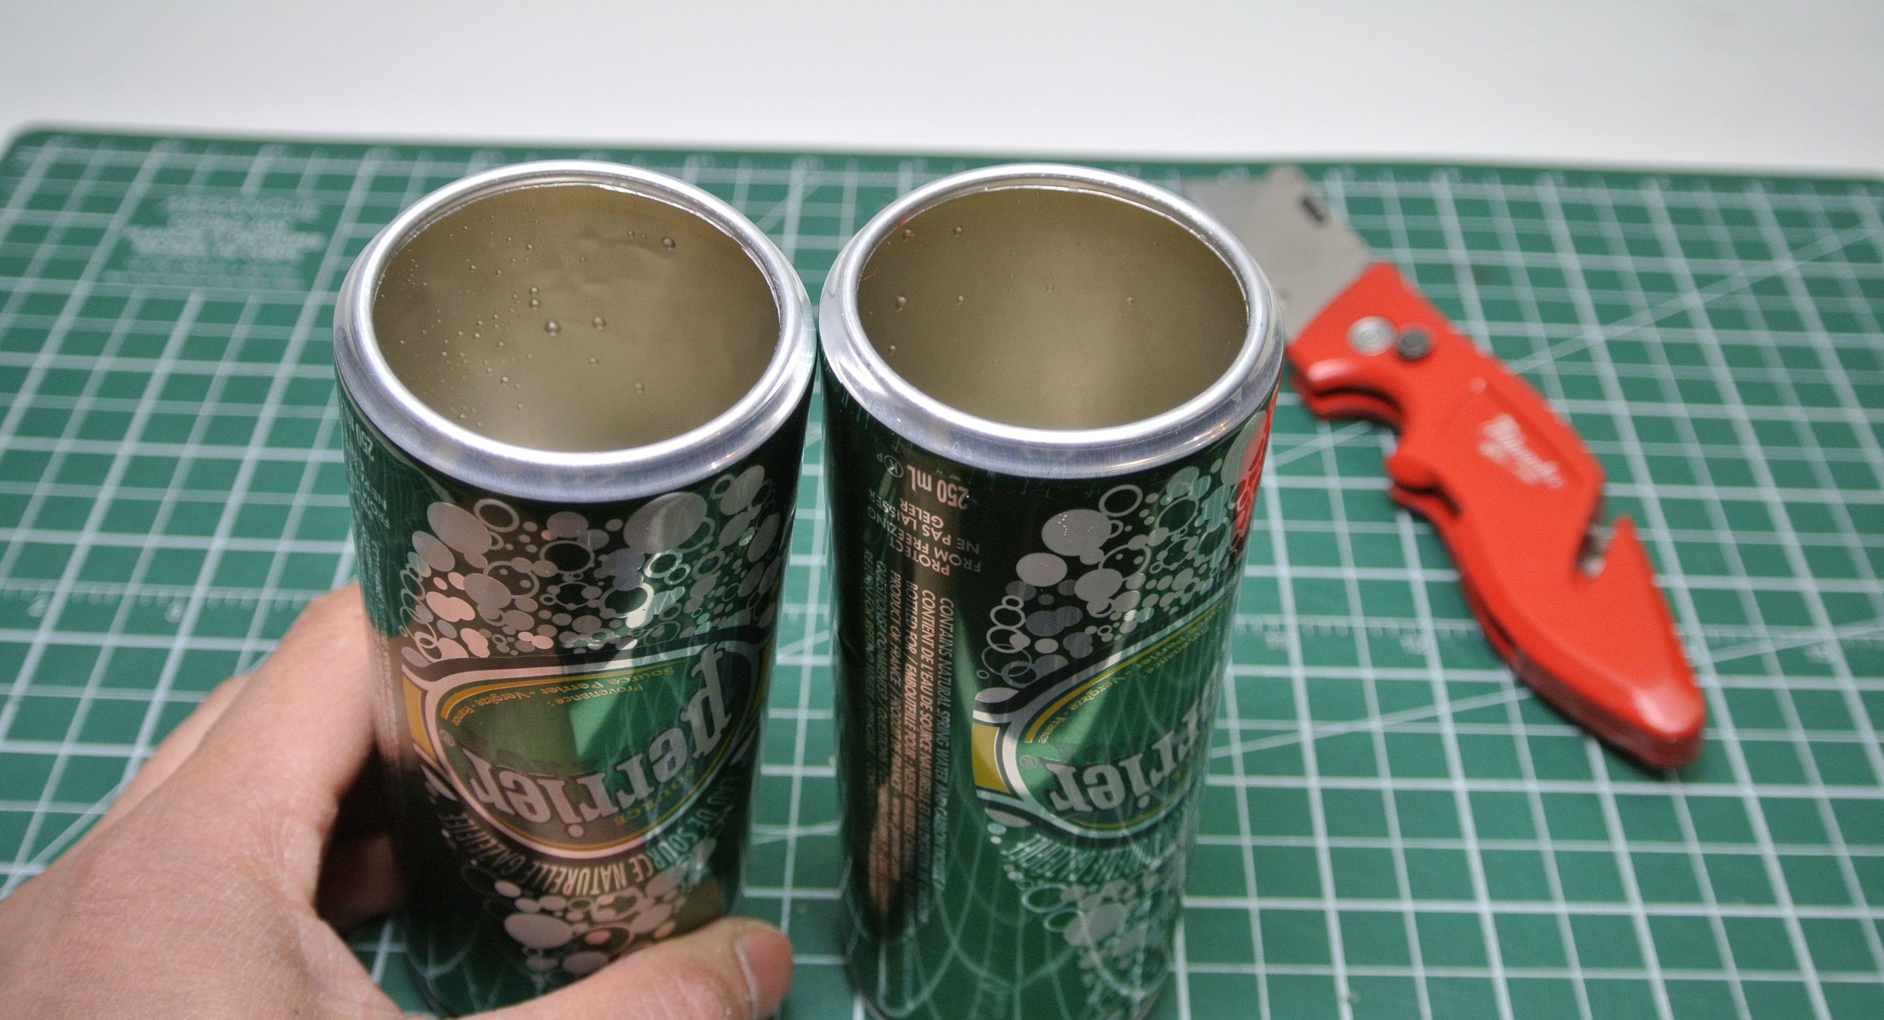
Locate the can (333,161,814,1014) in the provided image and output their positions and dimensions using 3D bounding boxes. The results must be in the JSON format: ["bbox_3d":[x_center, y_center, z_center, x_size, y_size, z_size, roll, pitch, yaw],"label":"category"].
[{"bbox_3d":[-0.051,0.020,0.280,0.053,0.132,0.053,6,47,-6],"label":"can"}]

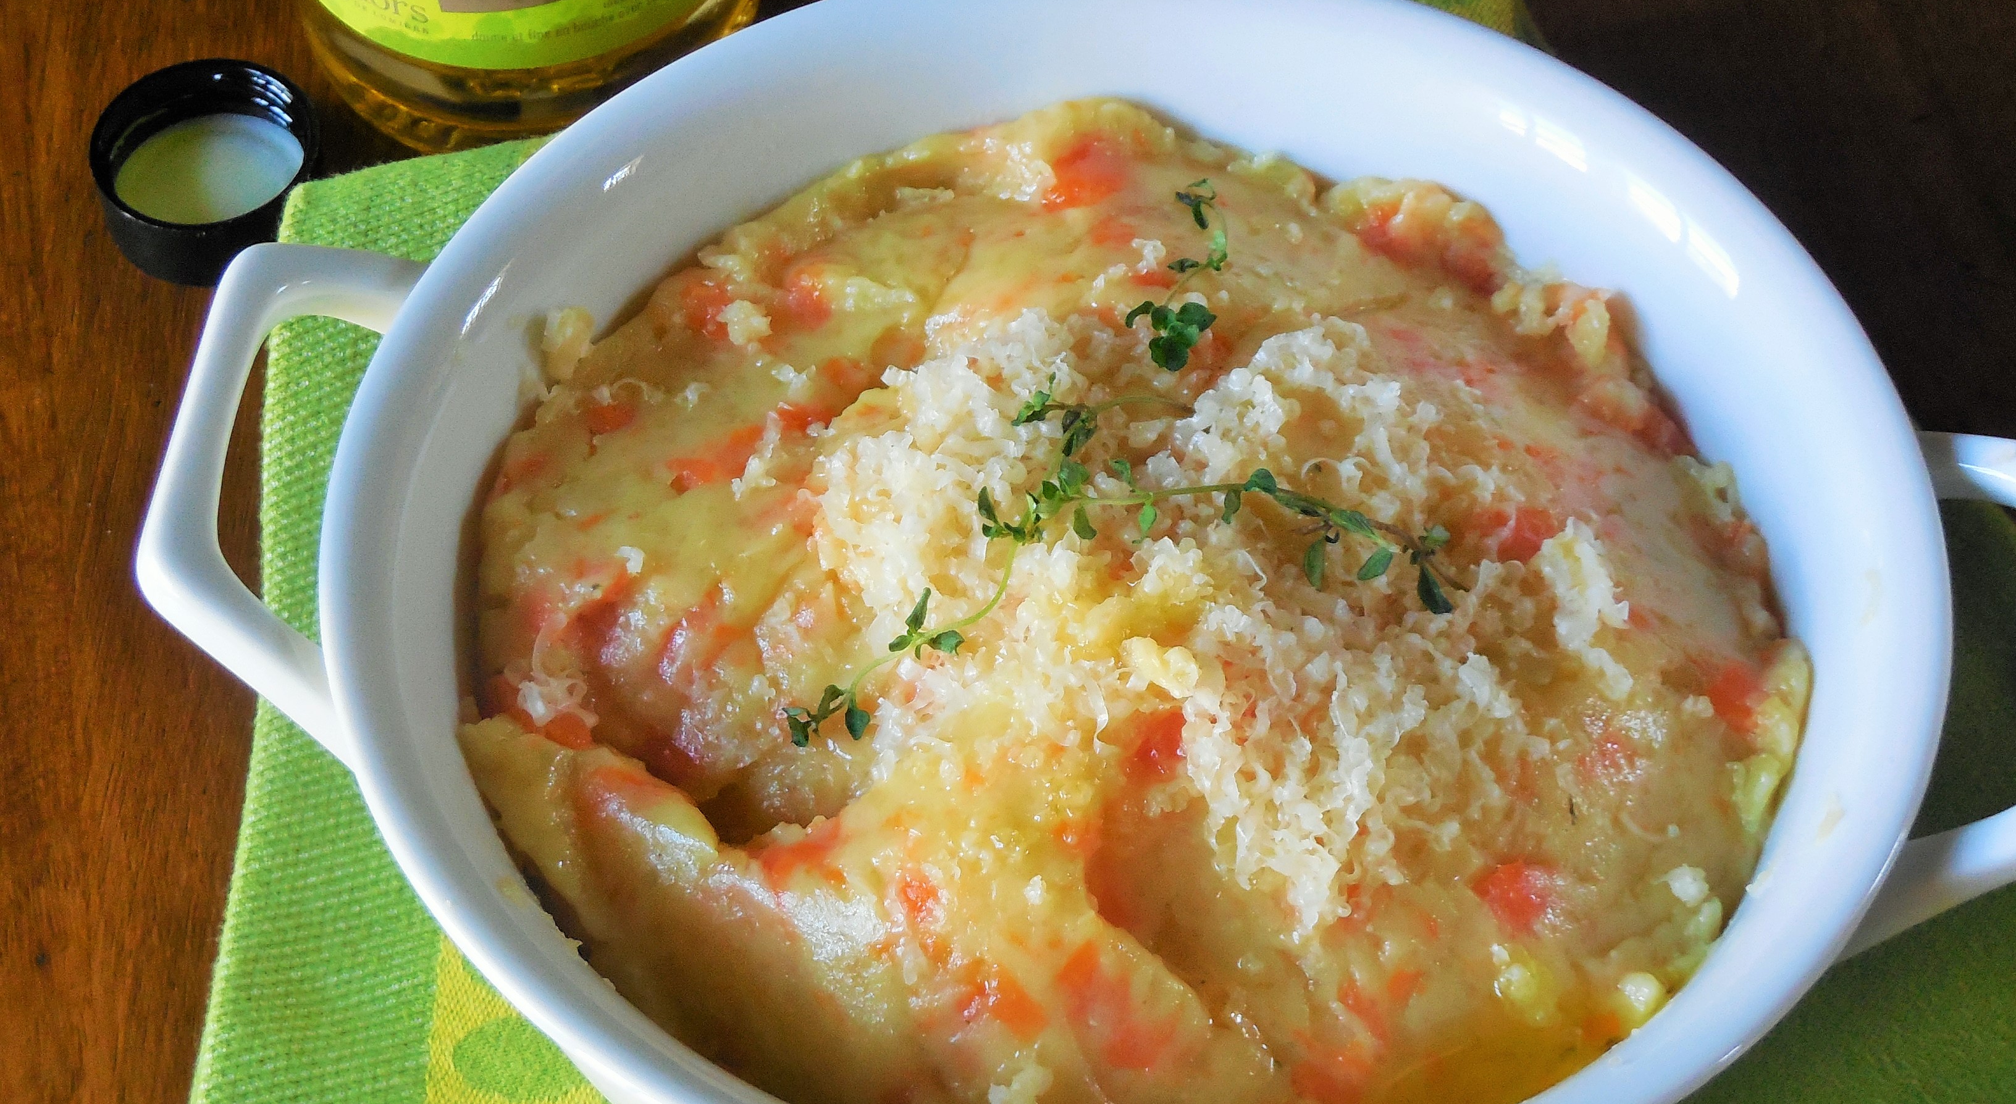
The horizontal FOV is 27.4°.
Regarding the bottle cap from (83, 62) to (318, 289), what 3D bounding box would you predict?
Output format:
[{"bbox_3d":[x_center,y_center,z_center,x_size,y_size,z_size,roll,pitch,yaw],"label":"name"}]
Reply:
[{"bbox_3d":[-0.114,-0.054,0.594,0.033,0.013,0.033,0,54,0],"label":"bottle cap"}]

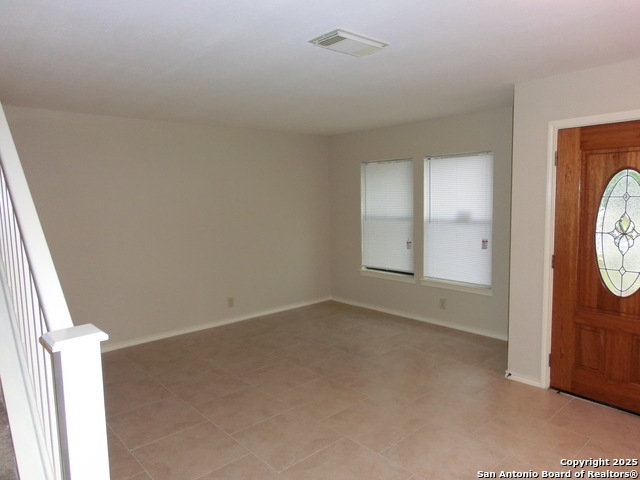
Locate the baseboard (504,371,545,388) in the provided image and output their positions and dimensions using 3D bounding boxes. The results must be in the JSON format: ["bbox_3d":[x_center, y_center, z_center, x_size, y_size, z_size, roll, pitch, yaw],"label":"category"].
[{"bbox_3d":[1.702,1.157,3.700,0.020,0.063,0.300,-6,7,-41],"label":"baseboard"}]

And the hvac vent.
[{"bbox_3d":[0.170,-1.103,2.521,0.408,0.030,0.255,-6,7,-41],"label":"hvac vent"}]

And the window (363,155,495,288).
[{"bbox_3d":[1.227,-0.246,5.473,0.100,1.503,1.914,-6,7,-41],"label":"window"}]

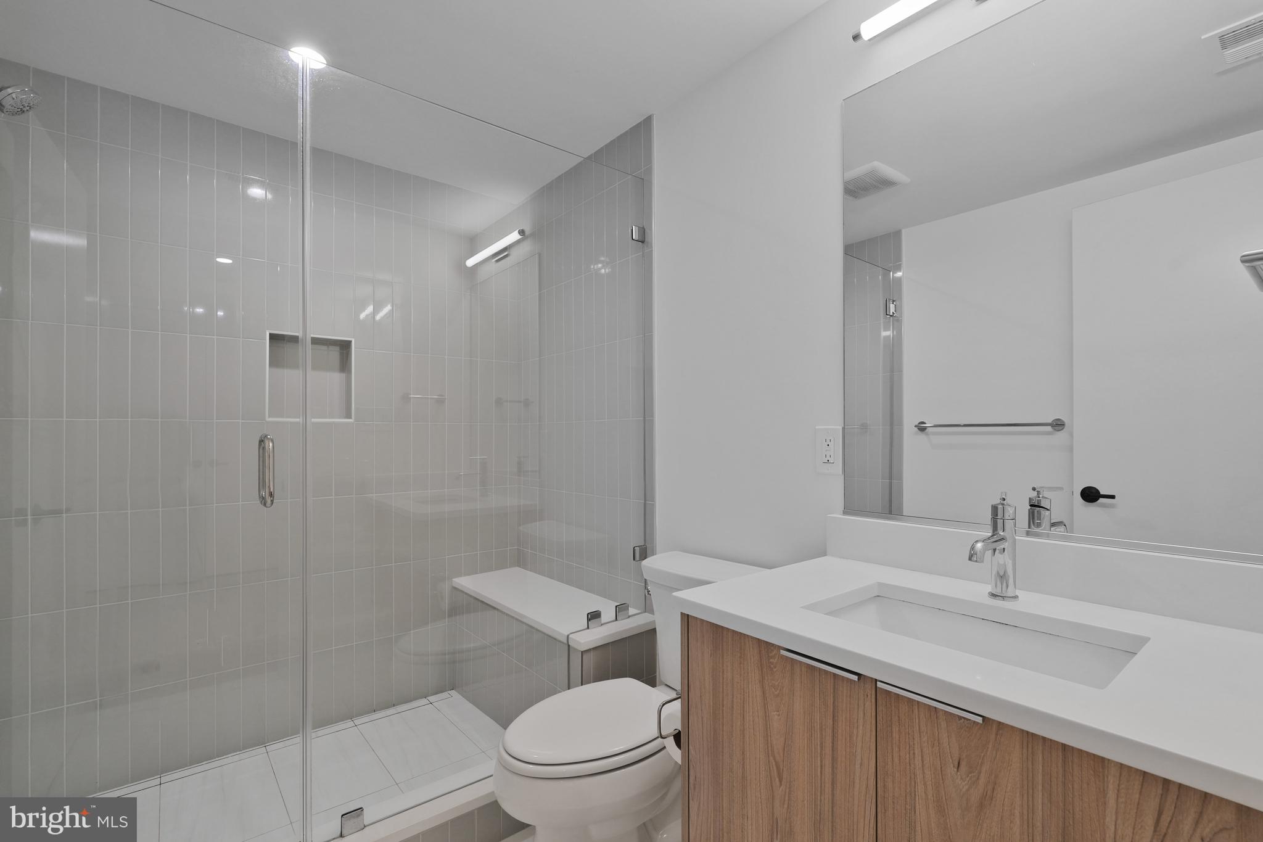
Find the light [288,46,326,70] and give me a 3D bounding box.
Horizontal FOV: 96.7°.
[{"bbox_3d":[-0.991,-1.108,1.718,0.110,0.020,0.110,1,-1,-39],"label":"light"}]

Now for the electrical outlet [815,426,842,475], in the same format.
[{"bbox_3d":[0.515,0.077,1.470,0.010,0.123,0.079,1,-1,-39],"label":"electrical outlet"}]

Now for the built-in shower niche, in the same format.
[{"bbox_3d":[-1.304,-0.169,2.276,0.303,0.340,0.108,1,-1,-39],"label":"built-in shower niche"}]

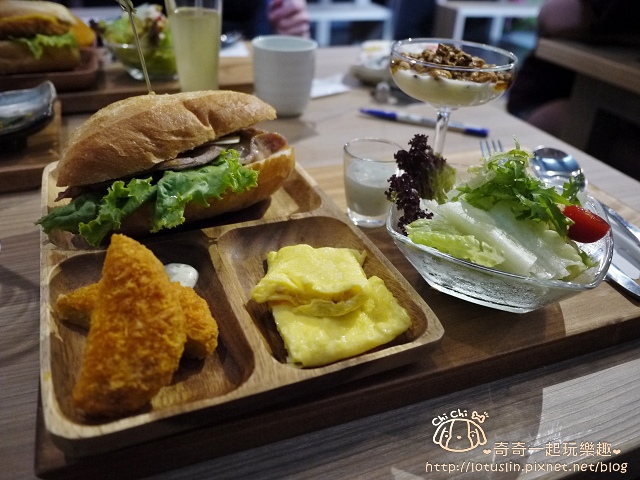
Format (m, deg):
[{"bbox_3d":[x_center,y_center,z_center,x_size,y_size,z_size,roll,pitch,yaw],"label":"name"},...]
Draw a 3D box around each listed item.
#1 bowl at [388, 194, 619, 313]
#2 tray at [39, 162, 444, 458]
[{"bbox_3d":[0.106,0.001,0.318,0.127,0.044,0.127,16,34,18],"label":"bowl"},{"bbox_3d":[-0.069,0.001,0.323,0.185,0.017,0.263,-10,35,-22],"label":"tray"}]

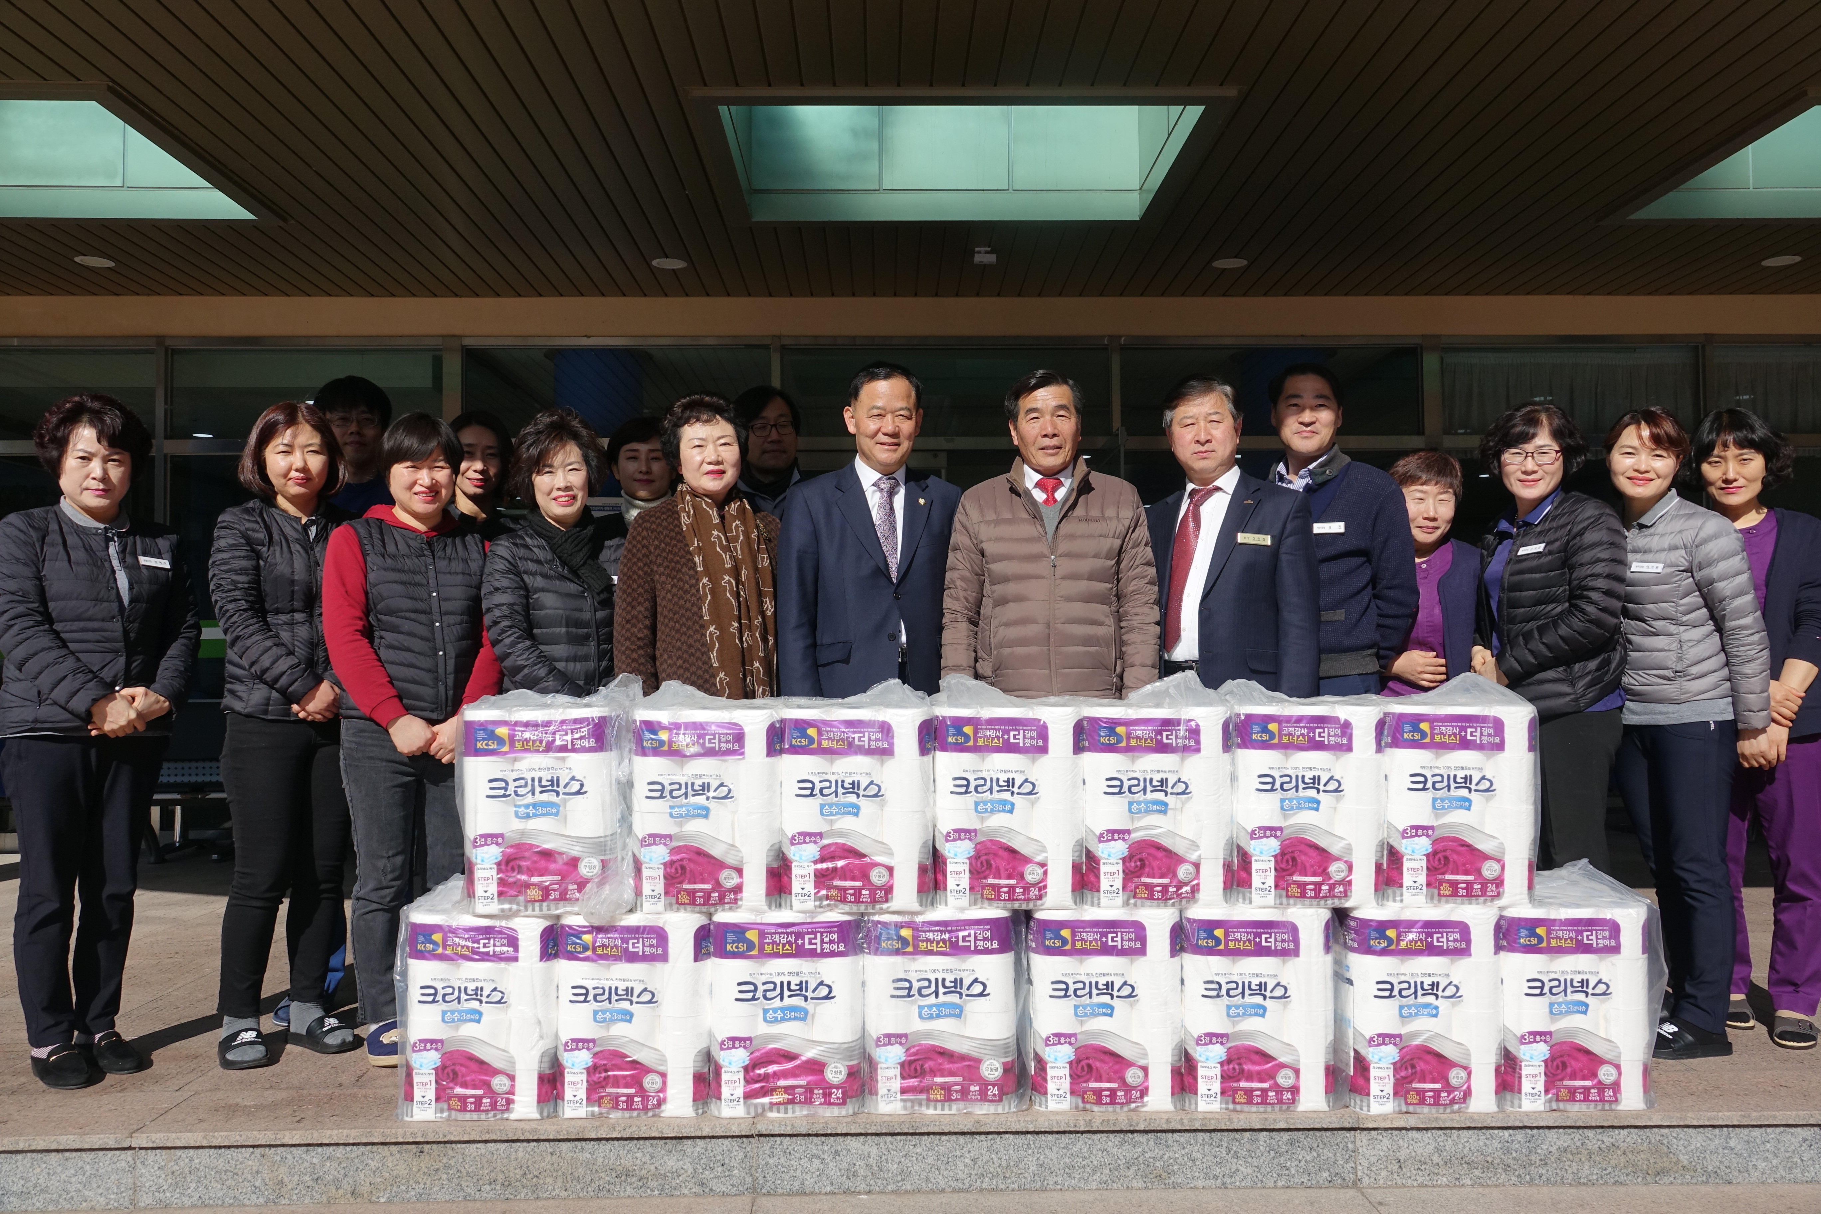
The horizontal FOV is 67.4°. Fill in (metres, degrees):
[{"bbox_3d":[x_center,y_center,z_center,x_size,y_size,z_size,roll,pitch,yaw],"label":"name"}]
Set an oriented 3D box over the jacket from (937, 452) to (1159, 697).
[{"bbox_3d":[0.345,-0.033,3.364,0.530,0.685,0.320,-1,-2,6],"label":"jacket"}]

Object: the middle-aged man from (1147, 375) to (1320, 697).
[{"bbox_3d":[0.779,0.257,3.363,0.520,1.660,0.310,-2,-3,36],"label":"middle-aged man"}]

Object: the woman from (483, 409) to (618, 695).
[{"bbox_3d":[-0.875,0.303,3.351,0.460,1.585,0.320,1,-3,-36],"label":"woman"}]

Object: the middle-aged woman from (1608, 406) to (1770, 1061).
[{"bbox_3d":[1.960,0.294,3.430,0.420,1.602,0.340,-2,-3,38],"label":"middle-aged woman"}]

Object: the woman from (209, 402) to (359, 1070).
[{"bbox_3d":[-1.572,0.301,3.441,0.410,1.639,0.330,1,-3,-28],"label":"woman"}]

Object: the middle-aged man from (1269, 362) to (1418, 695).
[{"bbox_3d":[1.072,0.233,3.553,0.500,1.747,0.310,-1,-2,14],"label":"middle-aged man"}]

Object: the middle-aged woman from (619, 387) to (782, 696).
[{"bbox_3d":[-0.512,0.294,3.311,0.440,1.628,0.310,0,-3,-16],"label":"middle-aged woman"}]

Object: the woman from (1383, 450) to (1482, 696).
[{"bbox_3d":[1.344,0.341,3.539,0.450,1.500,0.300,-1,-2,20],"label":"woman"}]

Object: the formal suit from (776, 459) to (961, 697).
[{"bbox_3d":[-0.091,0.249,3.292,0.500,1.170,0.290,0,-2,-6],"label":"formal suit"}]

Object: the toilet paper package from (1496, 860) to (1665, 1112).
[{"bbox_3d":[1.409,0.848,2.990,0.335,0.445,0.230,0,-2,-1],"label":"toilet paper package"}]

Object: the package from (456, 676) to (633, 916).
[{"bbox_3d":[-0.799,0.427,3.015,0.350,0.470,0.235,0,-2,-2],"label":"package"}]

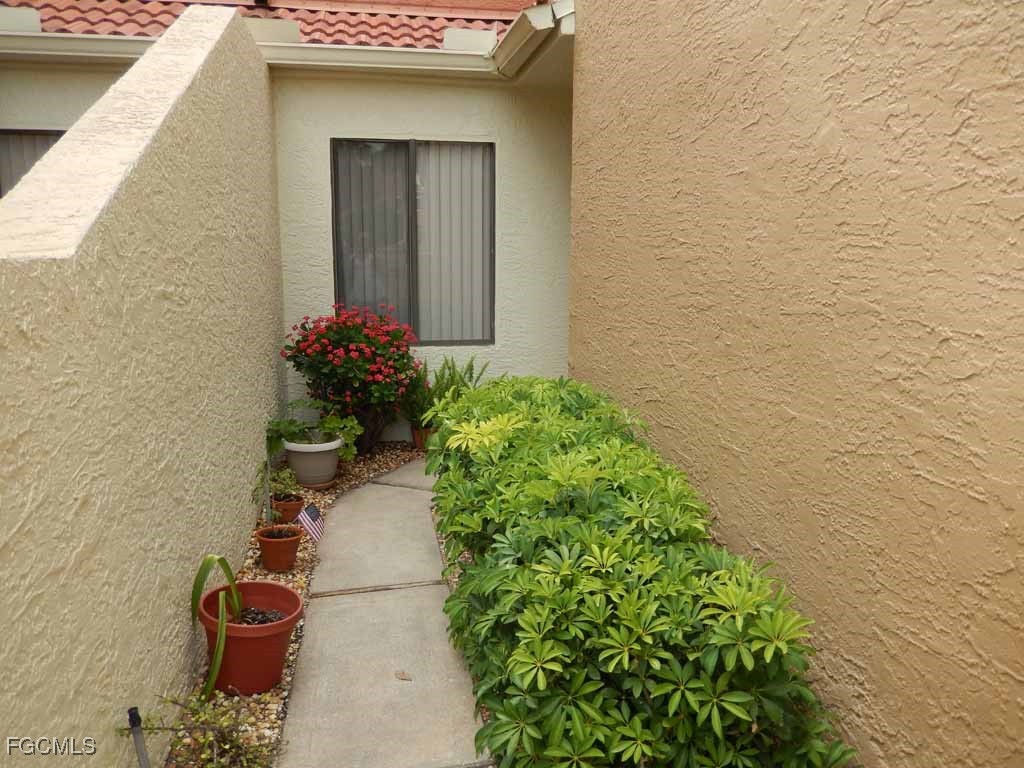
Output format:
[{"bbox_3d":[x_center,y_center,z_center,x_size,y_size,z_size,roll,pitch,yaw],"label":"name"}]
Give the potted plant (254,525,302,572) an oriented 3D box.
[{"bbox_3d":[-1.057,0.752,3.371,0.208,0.157,0.208,-1,9,-10],"label":"potted plant"}]

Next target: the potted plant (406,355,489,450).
[{"bbox_3d":[-0.503,0.151,5.465,0.600,0.700,0.500,-1,9,-10],"label":"potted plant"}]

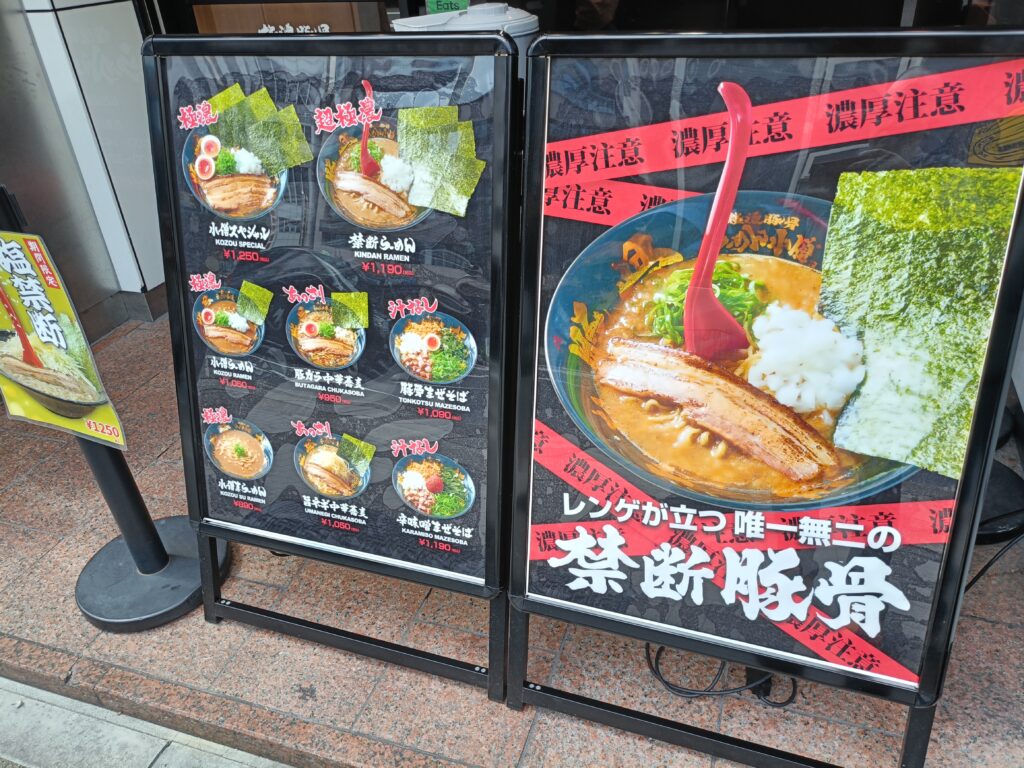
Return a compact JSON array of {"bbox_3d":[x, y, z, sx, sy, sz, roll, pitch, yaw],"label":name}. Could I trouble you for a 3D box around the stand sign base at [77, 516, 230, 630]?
[{"bbox_3d":[-0.777,0.408,1.613,0.310,0.034,0.310,-4,32,0],"label":"stand sign base"}]

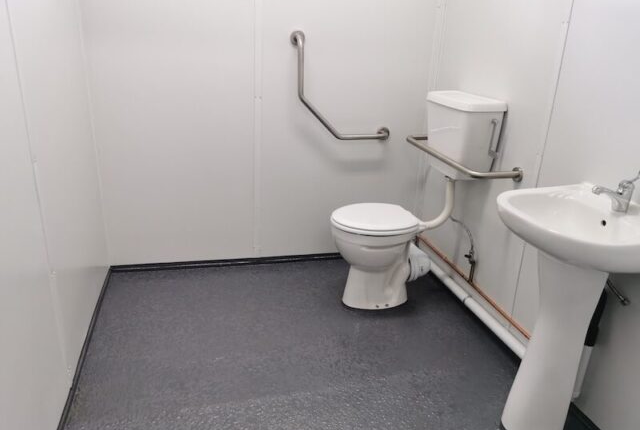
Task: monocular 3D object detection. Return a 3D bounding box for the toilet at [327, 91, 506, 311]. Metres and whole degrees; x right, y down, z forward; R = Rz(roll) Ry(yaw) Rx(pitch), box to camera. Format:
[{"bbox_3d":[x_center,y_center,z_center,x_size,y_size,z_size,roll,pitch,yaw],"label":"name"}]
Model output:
[{"bbox_3d":[0.404,-0.073,2.481,0.701,1.030,0.486,-3,21,-13],"label":"toilet"}]

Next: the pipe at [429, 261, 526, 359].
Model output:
[{"bbox_3d":[0.758,0.449,2.473,0.051,0.052,0.896,-3,21,-13],"label":"pipe"}]

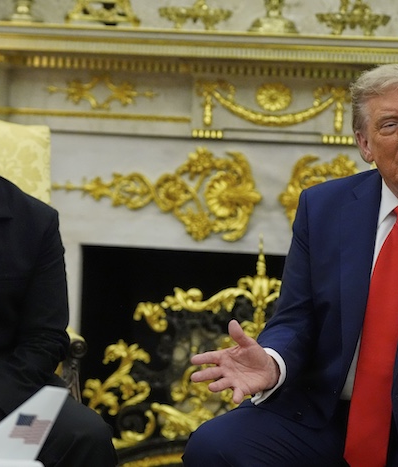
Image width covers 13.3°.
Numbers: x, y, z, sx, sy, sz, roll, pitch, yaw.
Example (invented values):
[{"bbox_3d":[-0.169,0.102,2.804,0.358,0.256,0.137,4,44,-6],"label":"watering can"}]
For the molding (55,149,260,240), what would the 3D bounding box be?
[{"bbox_3d":[-0.122,-0.114,4.980,0.610,0.265,0.050,3,5,8],"label":"molding"}]

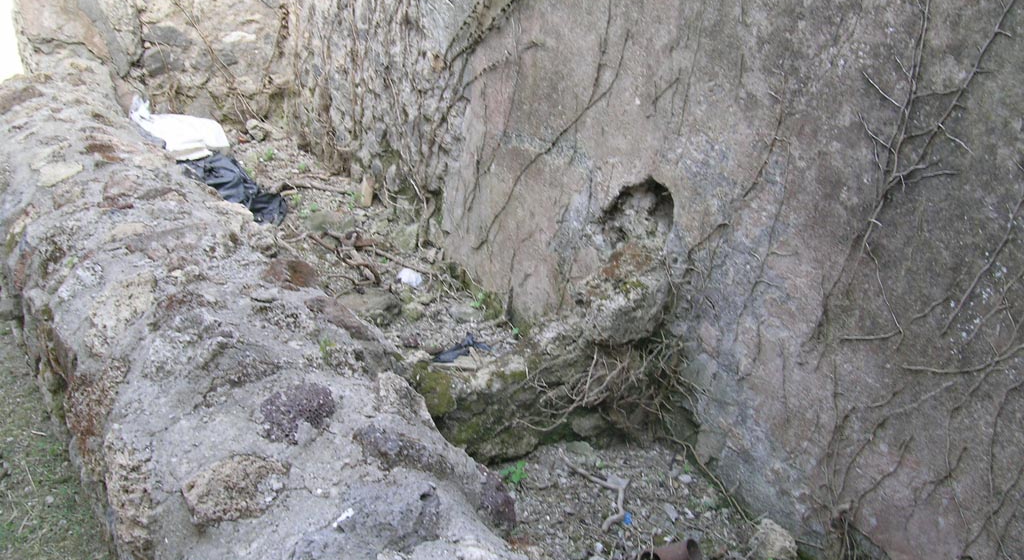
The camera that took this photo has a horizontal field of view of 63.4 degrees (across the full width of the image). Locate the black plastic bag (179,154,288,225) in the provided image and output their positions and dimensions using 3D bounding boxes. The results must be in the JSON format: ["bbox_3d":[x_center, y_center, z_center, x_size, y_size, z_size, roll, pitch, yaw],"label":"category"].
[{"bbox_3d":[-1.453,-0.455,4.307,0.436,0.233,0.776,-11,22,-28],"label":"black plastic bag"}]

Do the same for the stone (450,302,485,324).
[{"bbox_3d":[-0.172,0.129,3.200,0.130,0.060,0.100,-1,20,-3],"label":"stone"}]

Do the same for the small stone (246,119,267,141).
[{"bbox_3d":[-1.893,-1.115,6.137,0.142,0.133,0.124,-6,20,-16],"label":"small stone"}]

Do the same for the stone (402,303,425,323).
[{"bbox_3d":[-0.382,0.126,3.209,0.085,0.060,0.075,-2,20,-7],"label":"stone"}]

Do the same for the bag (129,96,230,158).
[{"bbox_3d":[-2.277,-1.027,5.688,0.646,0.304,0.475,-11,22,-28],"label":"bag"}]

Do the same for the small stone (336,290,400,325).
[{"bbox_3d":[-0.559,0.110,3.181,0.240,0.110,0.180,-4,20,-10],"label":"small stone"}]

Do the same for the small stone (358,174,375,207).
[{"bbox_3d":[-0.801,-0.493,4.563,0.088,0.176,0.069,-3,20,-10],"label":"small stone"}]

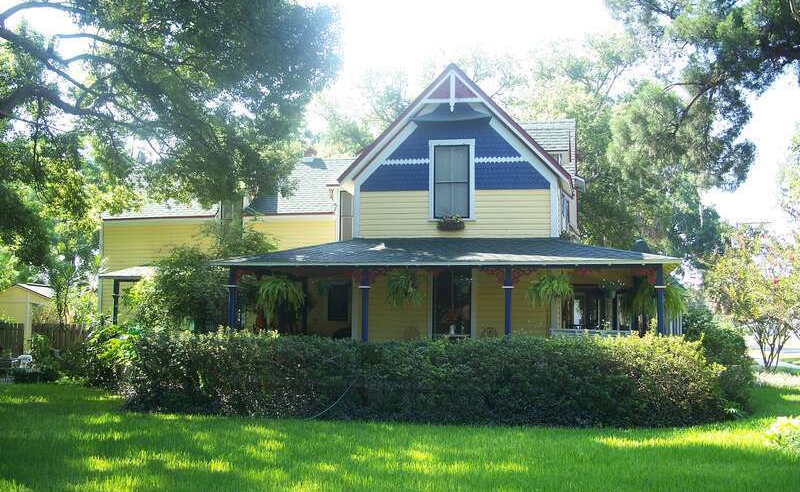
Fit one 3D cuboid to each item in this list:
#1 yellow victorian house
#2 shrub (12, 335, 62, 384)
[{"bbox_3d":[-1.646,0.146,24.921,17.700,7.800,13.700,-1,-6,11],"label":"yellow victorian house"},{"bbox_3d":[-10.429,3.265,24.600,1.400,1.420,1.250,1,-6,0],"label":"shrub"}]

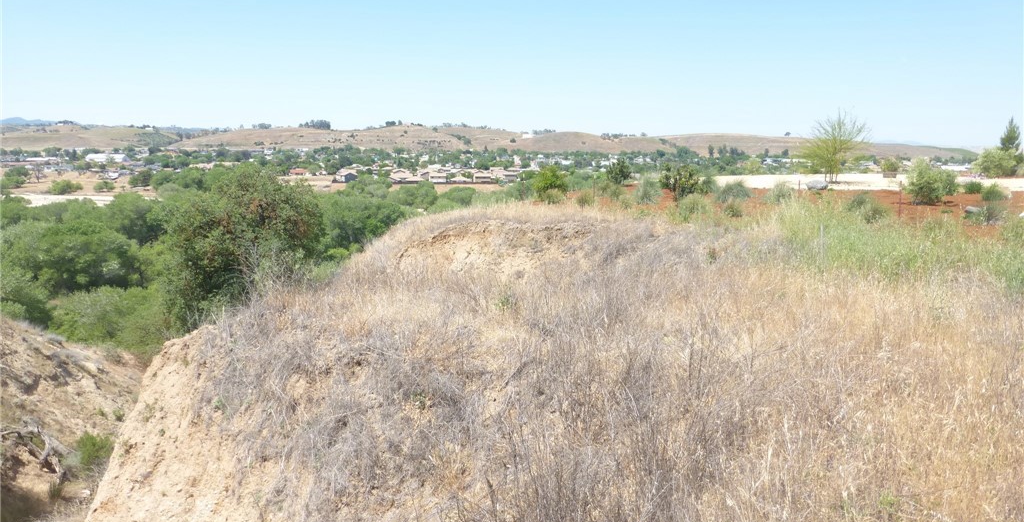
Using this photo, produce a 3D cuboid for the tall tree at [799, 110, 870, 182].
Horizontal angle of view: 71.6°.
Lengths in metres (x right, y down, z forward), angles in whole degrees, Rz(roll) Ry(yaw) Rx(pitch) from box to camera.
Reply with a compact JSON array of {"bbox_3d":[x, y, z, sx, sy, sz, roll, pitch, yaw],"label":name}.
[{"bbox_3d":[18.821,-6.751,41.500,4.380,4.330,4.030,0,10,0],"label":"tall tree"}]

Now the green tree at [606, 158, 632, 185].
[{"bbox_3d":[5.981,-4.979,39.500,1.450,1.560,1.330,0,10,0],"label":"green tree"}]

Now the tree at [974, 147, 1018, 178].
[{"bbox_3d":[30.708,-6.211,45.000,2.790,1.960,2.570,0,10,0],"label":"tree"}]

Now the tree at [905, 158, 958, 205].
[{"bbox_3d":[15.657,-2.967,26.500,2.090,1.790,1.920,0,10,0],"label":"tree"}]

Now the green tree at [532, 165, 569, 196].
[{"bbox_3d":[1.675,-3.372,30.500,1.500,1.460,1.380,0,10,0],"label":"green tree"}]

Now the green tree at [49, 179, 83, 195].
[{"bbox_3d":[-176.085,-28.986,280.000,13.410,6.310,12.340,0,10,0],"label":"green tree"}]

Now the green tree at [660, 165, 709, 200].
[{"bbox_3d":[6.744,-3.131,28.500,1.650,1.570,1.510,0,10,0],"label":"green tree"}]

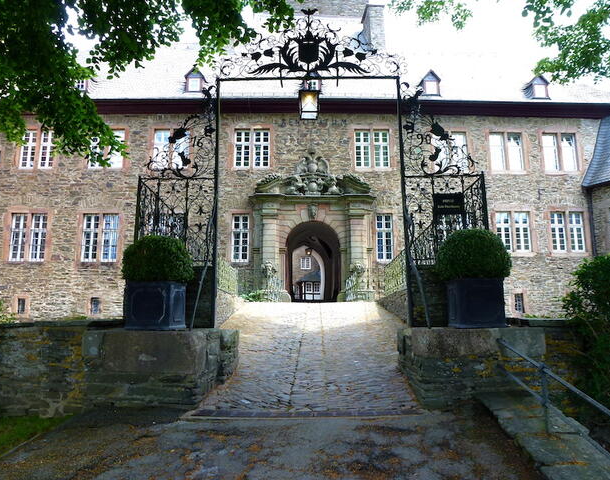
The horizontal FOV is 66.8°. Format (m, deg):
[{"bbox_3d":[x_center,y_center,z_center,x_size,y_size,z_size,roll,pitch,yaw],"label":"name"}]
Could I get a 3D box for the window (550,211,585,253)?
[{"bbox_3d":[11.516,-0.367,20.295,1.589,1.785,0.180,0,-10,-2],"label":"window"}]

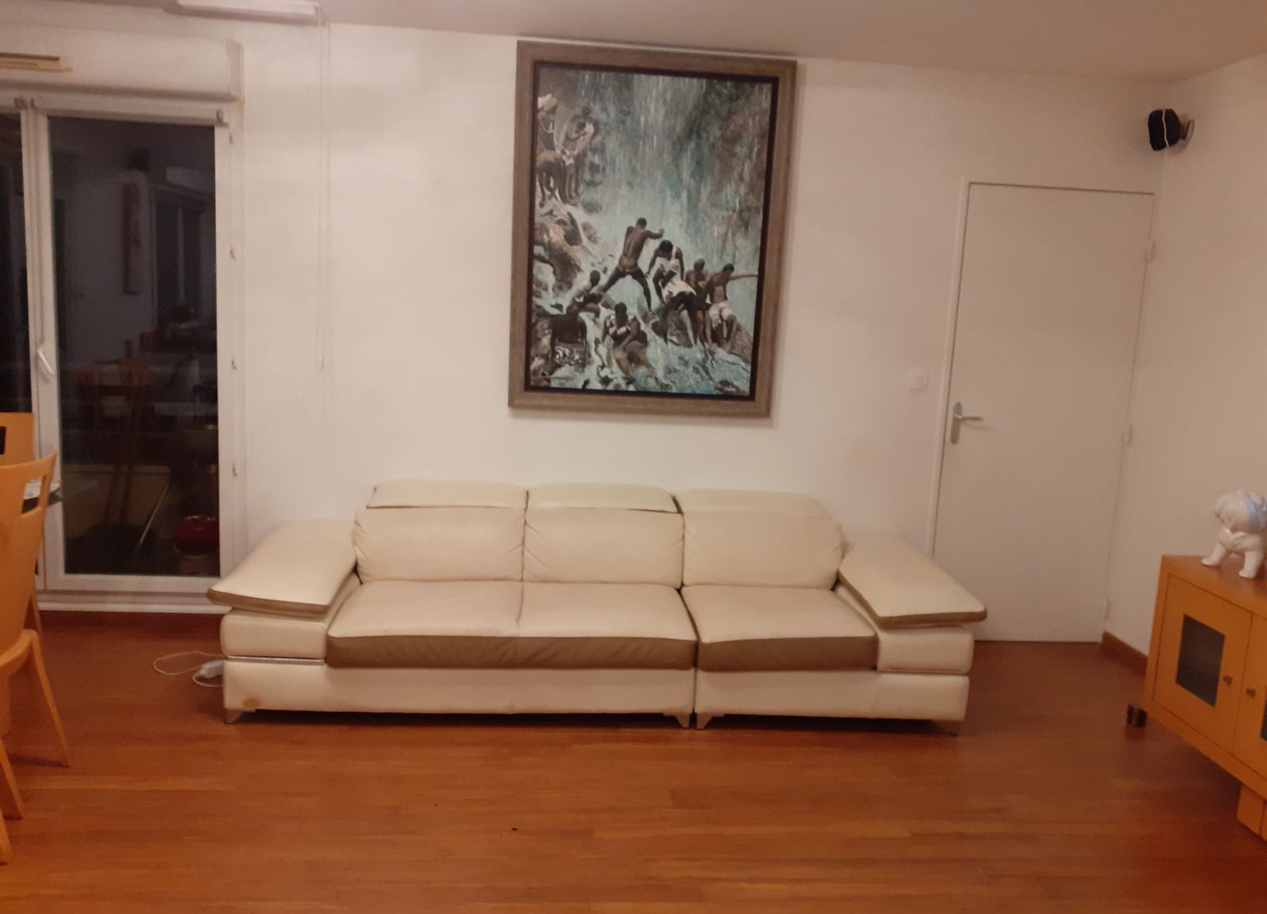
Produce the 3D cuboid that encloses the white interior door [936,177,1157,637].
[{"bbox_3d":[1.814,-0.153,4.456,0.840,2.050,0.045,2,8,-5],"label":"white interior door"}]

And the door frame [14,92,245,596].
[{"bbox_3d":[-2.071,-0.417,4.102,0.850,2.040,0.070,2,8,-5],"label":"door frame"}]

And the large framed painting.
[{"bbox_3d":[0.070,-0.924,4.137,1.140,1.475,0.050,2,10,-5],"label":"large framed painting"}]

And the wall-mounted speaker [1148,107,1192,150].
[{"bbox_3d":[2.235,-1.367,4.113,0.150,0.148,0.100,-14,14,-19],"label":"wall-mounted speaker"}]

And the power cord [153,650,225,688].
[{"bbox_3d":[-1.666,0.790,3.805,0.350,0.050,0.370,2,8,-5],"label":"power cord"}]

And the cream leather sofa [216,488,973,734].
[{"bbox_3d":[-0.115,0.517,3.833,2.680,0.730,0.980,2,8,-5],"label":"cream leather sofa"}]

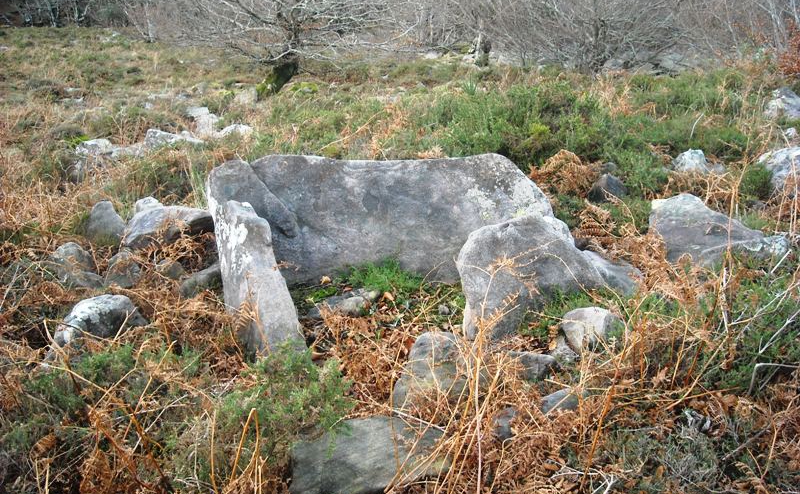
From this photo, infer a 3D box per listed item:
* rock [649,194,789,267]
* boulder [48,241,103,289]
[{"bbox_3d":[2.016,-0.114,5.200,0.820,0.380,0.460,0,17,0],"label":"rock"},{"bbox_3d":[-1.888,0.106,4.700,0.263,0.254,0.223,0,15,0],"label":"boulder"}]

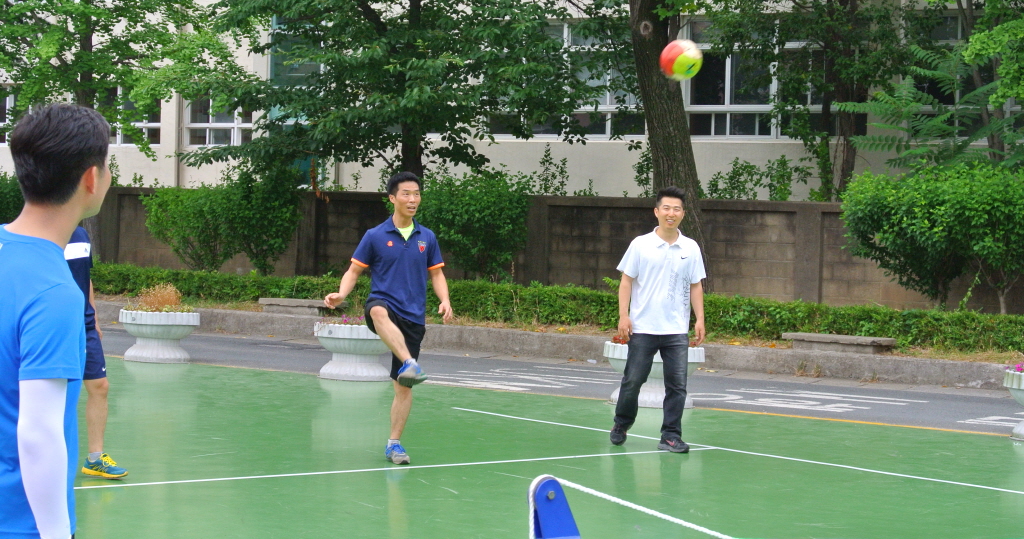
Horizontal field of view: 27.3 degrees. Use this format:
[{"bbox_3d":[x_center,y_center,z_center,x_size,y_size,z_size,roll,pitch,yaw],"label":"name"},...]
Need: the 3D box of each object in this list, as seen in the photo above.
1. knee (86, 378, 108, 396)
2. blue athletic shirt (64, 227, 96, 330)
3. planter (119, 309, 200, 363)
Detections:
[{"bbox_3d":[-2.371,0.669,12.050,0.130,0.115,0.125,2,2,44],"label":"knee"},{"bbox_3d":[-2.521,0.040,11.950,0.500,0.650,0.300,0,2,-45],"label":"blue athletic shirt"},{"bbox_3d":[-3.656,0.698,21.850,0.836,0.510,0.836,2,1,0],"label":"planter"}]

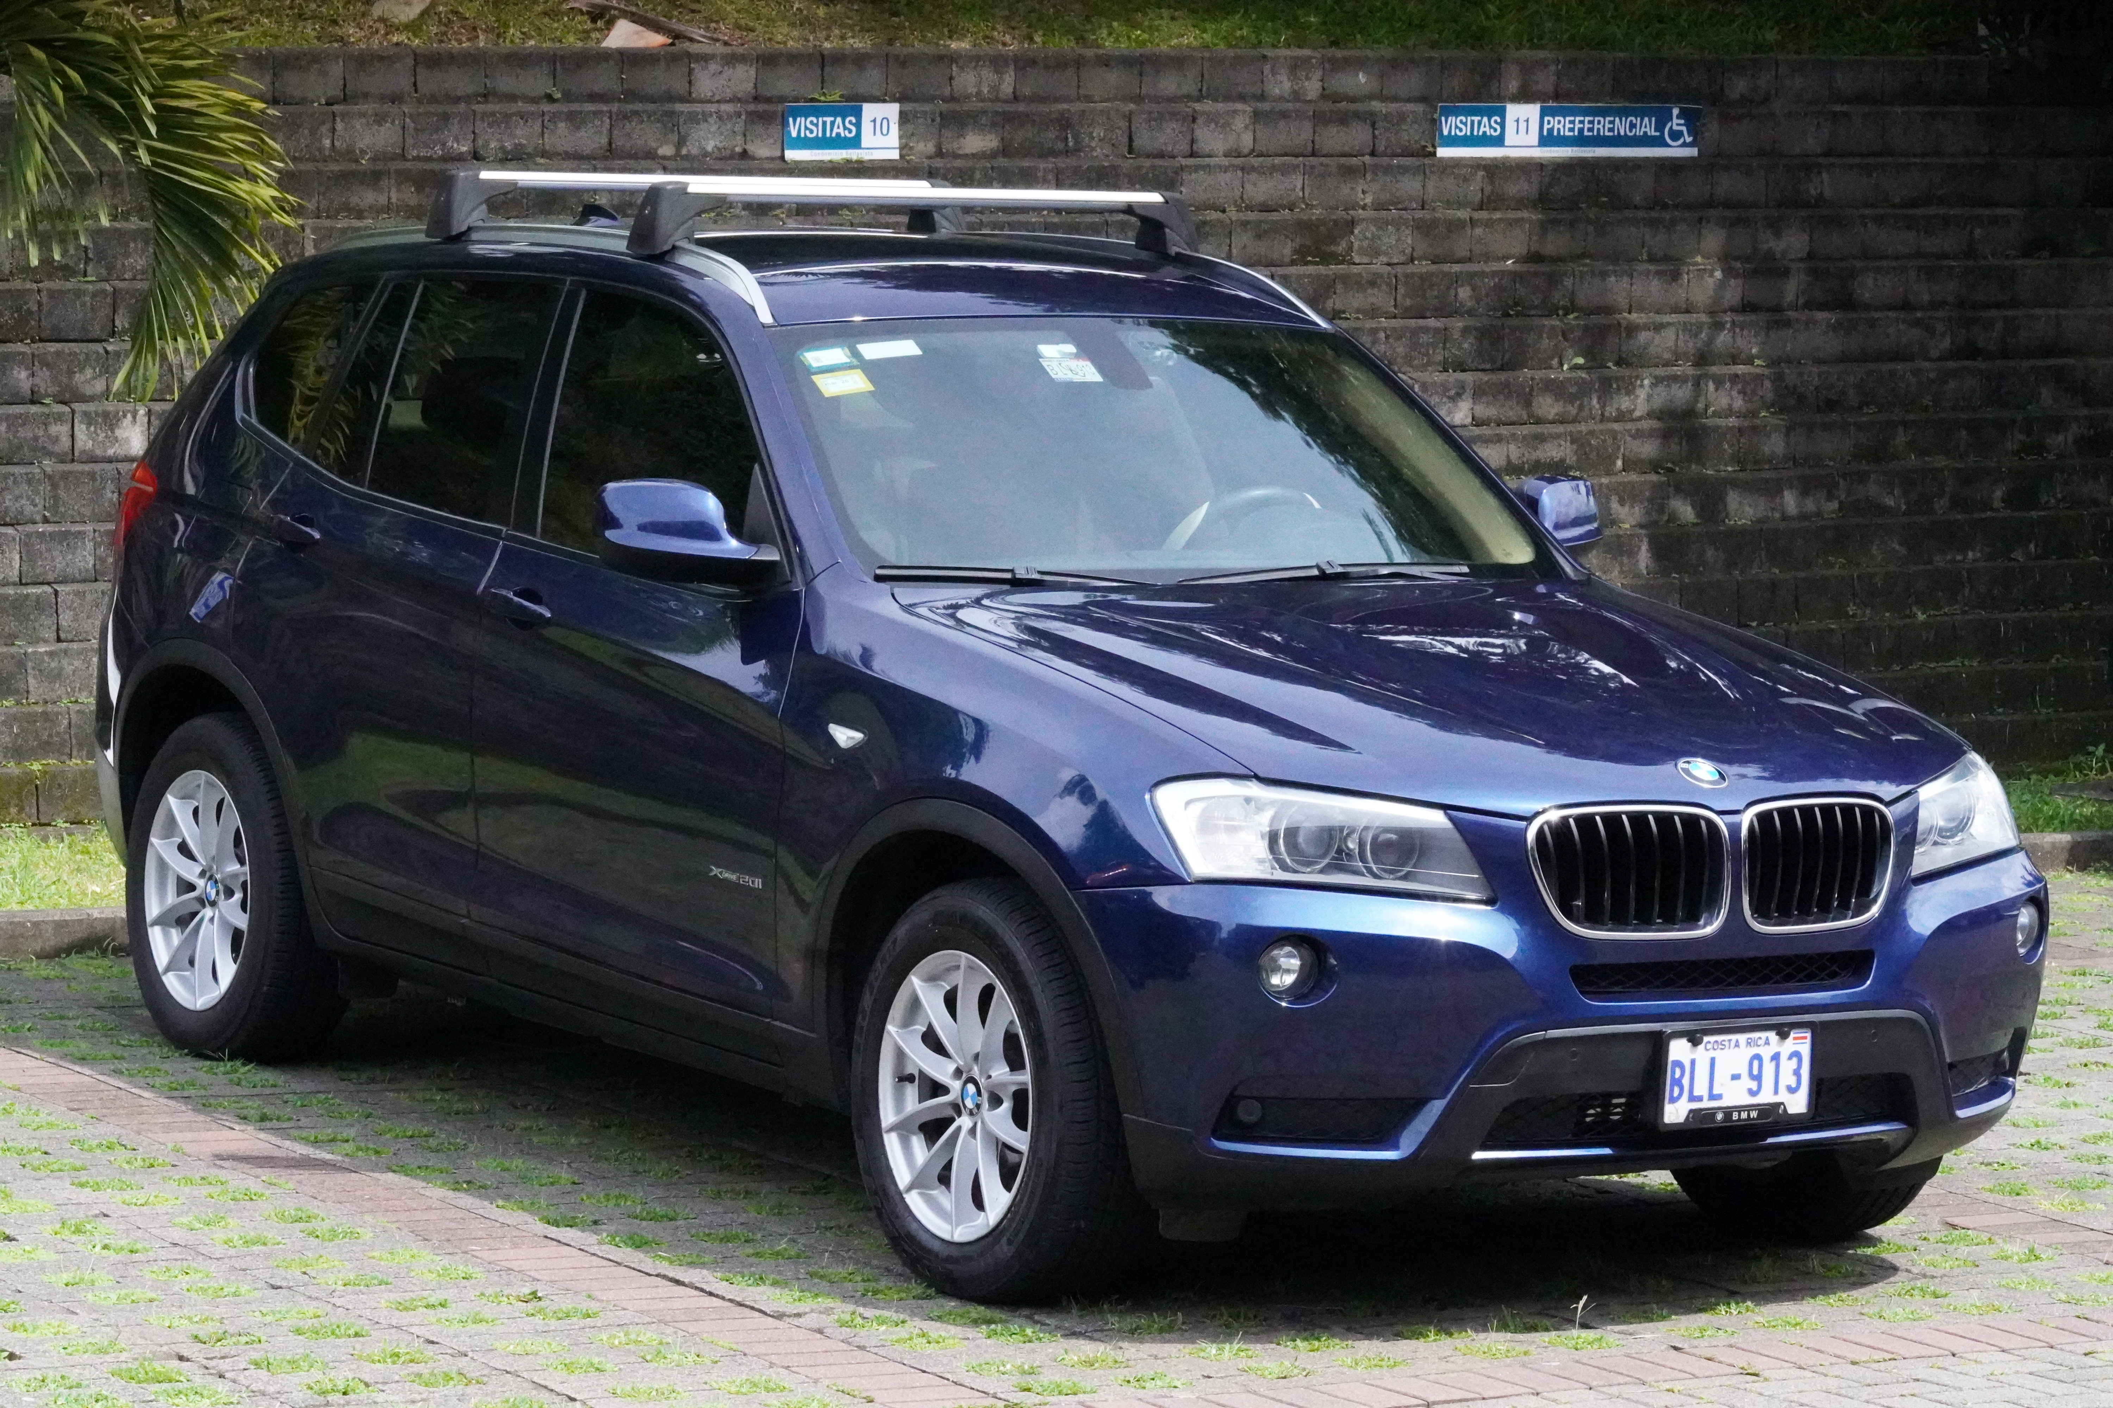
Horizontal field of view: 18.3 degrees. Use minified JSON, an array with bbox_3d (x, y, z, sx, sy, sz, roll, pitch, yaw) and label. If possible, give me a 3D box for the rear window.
[{"bbox_3d":[-1.505,-0.686,13.083,0.035,0.332,0.408,21,-5,-30],"label":"rear window"}]

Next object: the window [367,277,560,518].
[{"bbox_3d":[-1.100,-0.583,12.360,0.040,0.470,0.675,22,-6,-33],"label":"window"}]

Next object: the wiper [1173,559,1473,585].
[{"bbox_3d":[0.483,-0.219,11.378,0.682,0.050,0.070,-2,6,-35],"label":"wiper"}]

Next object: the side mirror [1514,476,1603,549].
[{"bbox_3d":[0.941,-0.356,12.284,0.210,0.155,0.175,-2,6,-33],"label":"side mirror"}]

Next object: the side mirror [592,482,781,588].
[{"bbox_3d":[-0.630,-0.293,11.223,0.260,0.185,0.180,-1,6,-33],"label":"side mirror"}]

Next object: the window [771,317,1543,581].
[{"bbox_3d":[0.206,-0.426,11.629,1.420,0.110,0.810,-1,42,-33],"label":"window"}]

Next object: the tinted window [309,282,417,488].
[{"bbox_3d":[-1.328,-0.627,12.714,0.030,0.407,0.271,22,-6,-33],"label":"tinted window"}]

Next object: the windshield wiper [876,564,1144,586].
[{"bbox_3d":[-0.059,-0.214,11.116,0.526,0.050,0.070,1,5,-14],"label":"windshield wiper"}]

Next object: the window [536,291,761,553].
[{"bbox_3d":[-0.700,-0.486,11.726,0.050,0.487,0.902,22,-6,-33],"label":"window"}]

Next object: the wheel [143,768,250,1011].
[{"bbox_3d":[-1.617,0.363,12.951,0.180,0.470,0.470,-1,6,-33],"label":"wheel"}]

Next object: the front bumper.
[{"bbox_3d":[0.943,0.506,10.518,1.870,0.560,0.500,-1,6,-33],"label":"front bumper"}]

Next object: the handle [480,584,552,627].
[{"bbox_3d":[-0.961,-0.170,11.790,0.055,0.050,0.225,-1,11,-33],"label":"handle"}]

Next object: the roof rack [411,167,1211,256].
[{"bbox_3d":[-0.465,-0.945,12.694,1.240,0.143,0.930,-2,6,-33],"label":"roof rack"}]

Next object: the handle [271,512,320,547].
[{"bbox_3d":[-1.466,-0.332,12.624,0.050,0.048,0.195,-2,6,-33],"label":"handle"}]

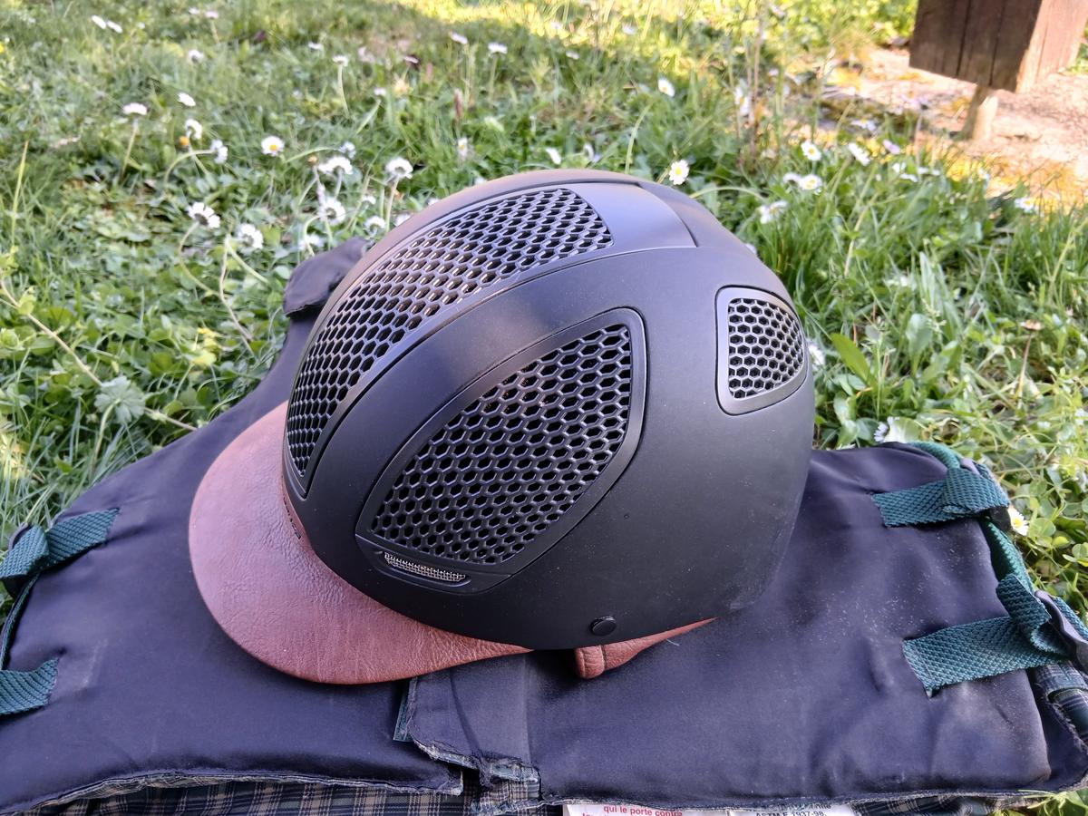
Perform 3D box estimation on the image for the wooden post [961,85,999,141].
[{"bbox_3d":[0.668,-0.450,1.250,0.036,0.085,0.036,-24,43,-30],"label":"wooden post"}]

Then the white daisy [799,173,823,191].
[{"bbox_3d":[0.245,-0.208,0.750,0.023,0.012,0.023,-9,49,0],"label":"white daisy"}]

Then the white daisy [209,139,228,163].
[{"bbox_3d":[-0.315,-0.248,0.790,0.012,0.023,0.023,-9,0,-21],"label":"white daisy"}]

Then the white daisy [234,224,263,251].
[{"bbox_3d":[-0.238,-0.138,0.660,0.012,0.023,0.023,-33,90,-33],"label":"white daisy"}]

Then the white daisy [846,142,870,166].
[{"bbox_3d":[0.296,-0.240,0.770,0.025,0.025,0.012,43,75,0],"label":"white daisy"}]

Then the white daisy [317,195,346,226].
[{"bbox_3d":[-0.176,-0.165,0.680,0.024,0.024,0.012,41,34,0],"label":"white daisy"}]

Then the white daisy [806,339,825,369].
[{"bbox_3d":[0.192,-0.038,0.580,0.021,0.012,0.021,50,38,0],"label":"white daisy"}]

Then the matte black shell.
[{"bbox_3d":[0.009,-0.020,0.400,0.270,0.170,0.225,-3,36,-13],"label":"matte black shell"}]

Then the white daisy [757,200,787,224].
[{"bbox_3d":[0.190,-0.163,0.680,0.024,0.012,0.024,-13,27,0],"label":"white daisy"}]

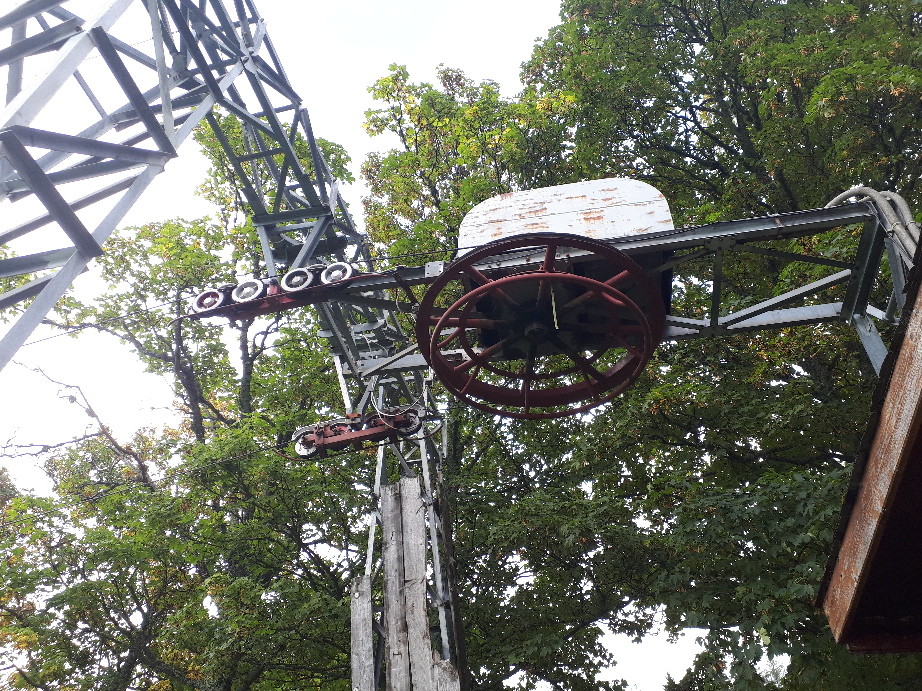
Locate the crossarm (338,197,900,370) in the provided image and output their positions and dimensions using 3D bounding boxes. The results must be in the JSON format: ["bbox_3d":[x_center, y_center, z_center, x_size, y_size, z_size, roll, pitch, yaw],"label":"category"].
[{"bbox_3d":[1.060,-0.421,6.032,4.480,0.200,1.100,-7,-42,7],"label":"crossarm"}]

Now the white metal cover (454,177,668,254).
[{"bbox_3d":[0.905,-0.732,6.357,1.710,0.820,1.060,-7,-42,7],"label":"white metal cover"}]

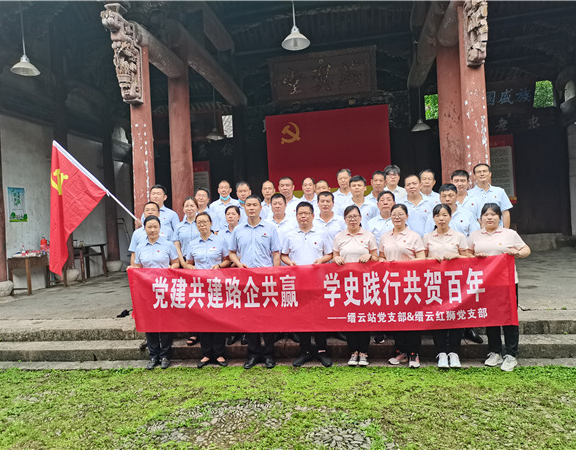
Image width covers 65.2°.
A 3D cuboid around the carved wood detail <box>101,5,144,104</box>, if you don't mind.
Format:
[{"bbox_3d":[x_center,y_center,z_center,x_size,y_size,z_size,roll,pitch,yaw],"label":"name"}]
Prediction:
[{"bbox_3d":[-2.469,-2.493,6.782,0.270,1.292,0.720,-3,0,9],"label":"carved wood detail"}]

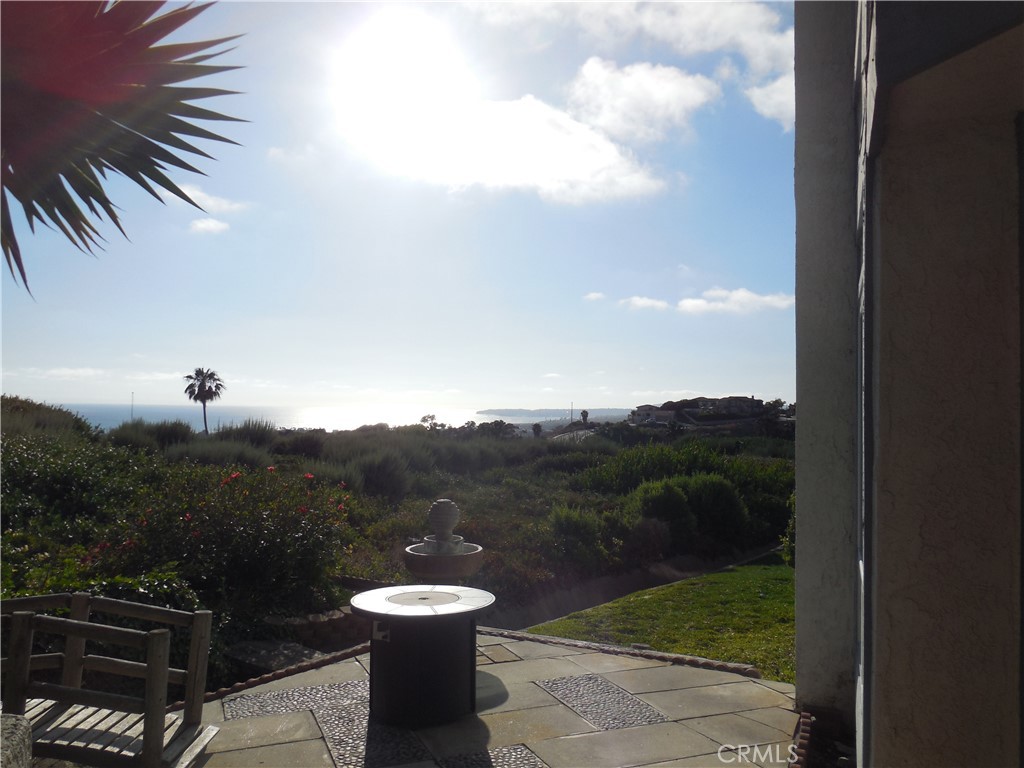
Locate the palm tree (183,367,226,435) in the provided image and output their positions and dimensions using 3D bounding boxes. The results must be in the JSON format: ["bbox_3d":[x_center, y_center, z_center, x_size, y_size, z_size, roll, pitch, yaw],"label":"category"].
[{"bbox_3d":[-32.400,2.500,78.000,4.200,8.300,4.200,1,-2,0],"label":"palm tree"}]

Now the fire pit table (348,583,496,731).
[{"bbox_3d":[-0.570,1.715,4.735,0.914,0.670,0.914,1,-3,0],"label":"fire pit table"}]

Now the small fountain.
[{"bbox_3d":[-0.616,1.600,6.700,0.715,1.130,0.715,1,-2,0],"label":"small fountain"}]

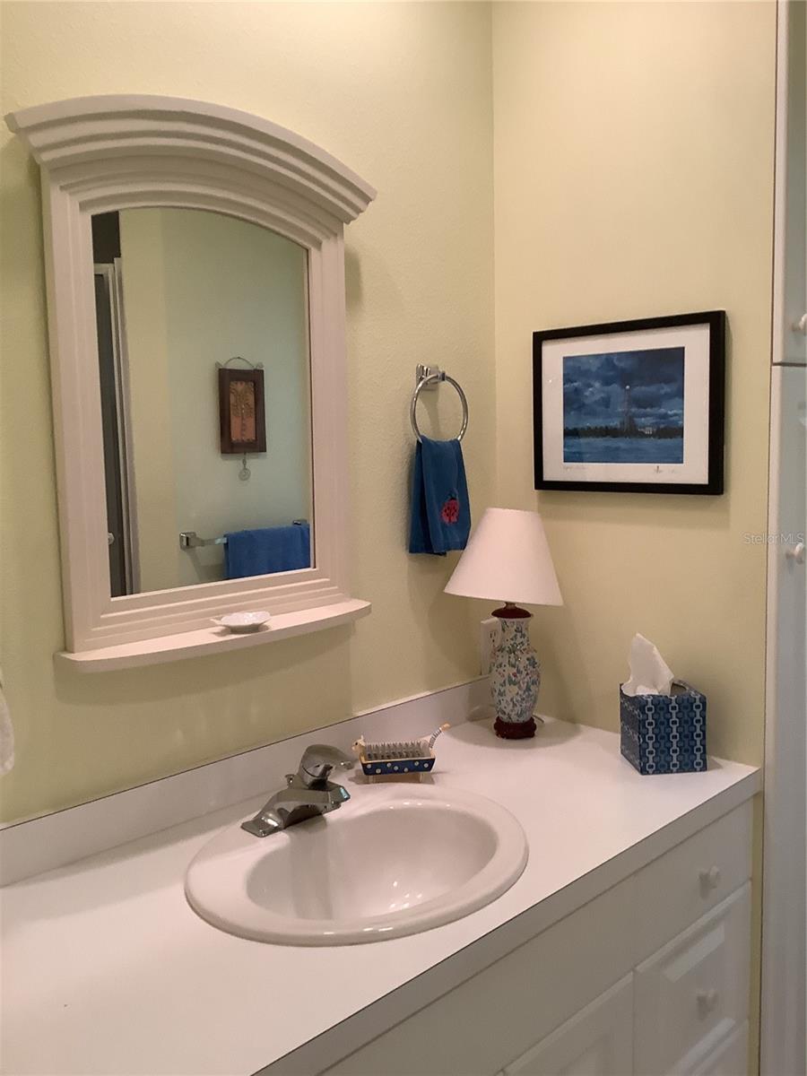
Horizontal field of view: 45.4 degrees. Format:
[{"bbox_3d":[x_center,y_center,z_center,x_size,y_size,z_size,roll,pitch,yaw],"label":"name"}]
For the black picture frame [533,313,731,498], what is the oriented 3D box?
[{"bbox_3d":[0.398,-0.235,1.744,0.383,0.304,0.020,5,9,44],"label":"black picture frame"}]

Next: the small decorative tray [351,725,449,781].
[{"bbox_3d":[-0.003,0.360,1.637,0.154,0.083,0.075,-2,6,-7],"label":"small decorative tray"}]

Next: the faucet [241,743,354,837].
[{"bbox_3d":[-0.122,0.357,1.387,0.167,0.122,0.158,5,9,44],"label":"faucet"}]

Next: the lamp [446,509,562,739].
[{"bbox_3d":[0.189,0.164,1.821,0.215,0.425,0.215,-1,6,0],"label":"lamp"}]

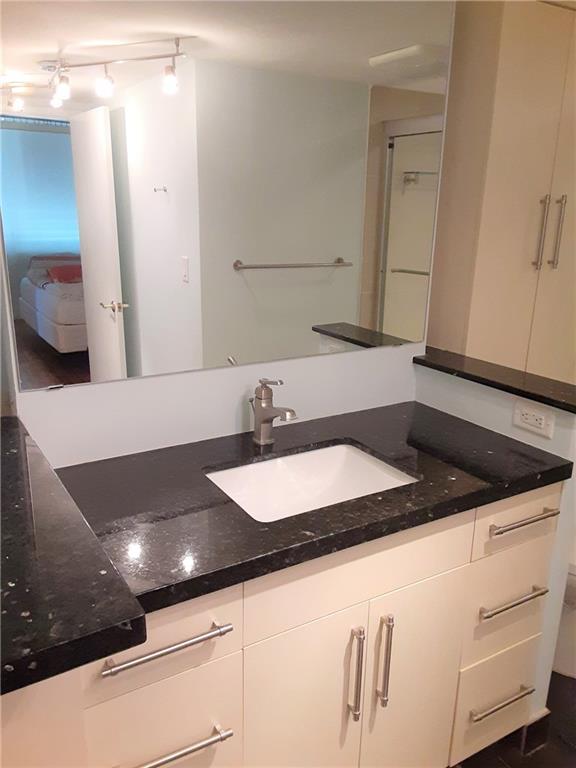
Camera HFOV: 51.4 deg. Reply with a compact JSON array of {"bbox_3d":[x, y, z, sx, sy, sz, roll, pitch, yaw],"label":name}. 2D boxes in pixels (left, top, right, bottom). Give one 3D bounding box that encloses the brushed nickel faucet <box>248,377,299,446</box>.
[{"bbox_3d":[-0.041,0.074,1.520,0.054,0.177,0.184,-8,18,-30],"label":"brushed nickel faucet"}]

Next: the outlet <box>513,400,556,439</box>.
[{"bbox_3d":[0.633,0.093,1.551,0.009,0.070,0.116,-8,18,-30],"label":"outlet"}]

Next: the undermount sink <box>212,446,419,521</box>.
[{"bbox_3d":[0.053,0.293,1.400,0.442,0.155,0.307,-8,18,-30],"label":"undermount sink"}]

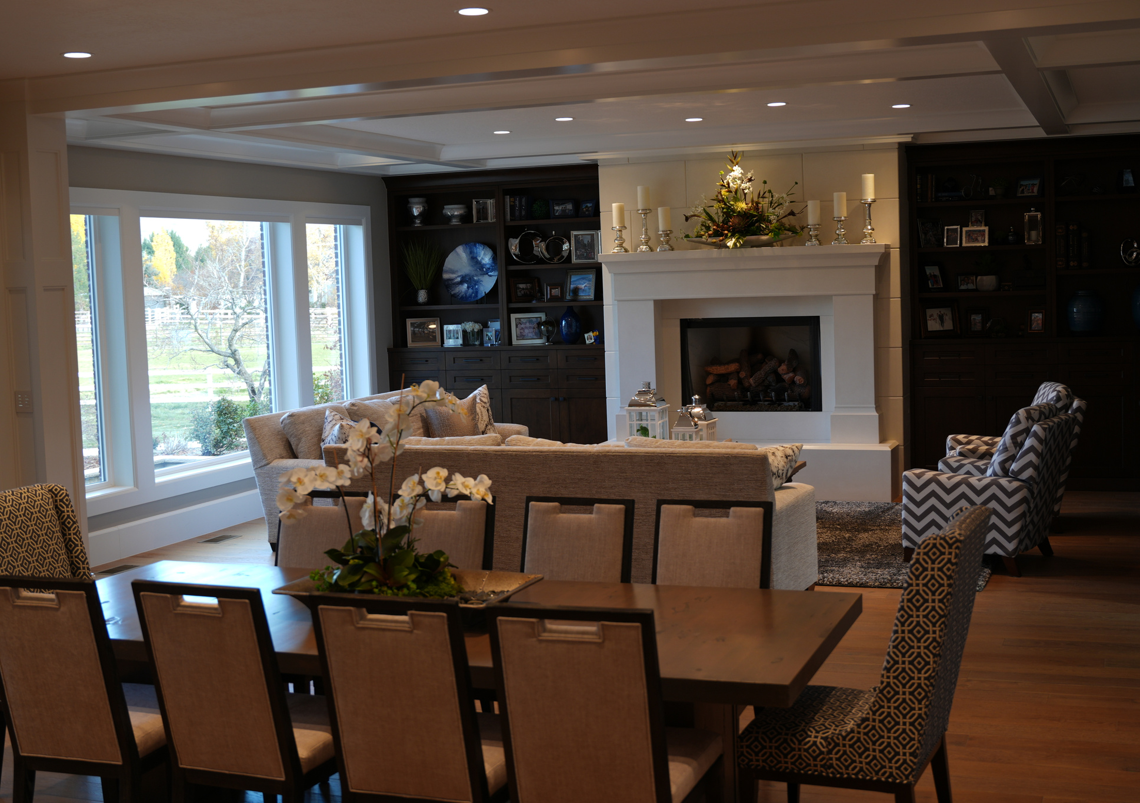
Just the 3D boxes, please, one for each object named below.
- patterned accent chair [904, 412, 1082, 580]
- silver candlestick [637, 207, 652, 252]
[{"bbox_3d":[2.458,0.489,8.354,0.820,0.910,0.740,2,6,33],"label":"patterned accent chair"},{"bbox_3d":[0.601,-1.401,11.774,0.120,0.352,0.120,0,5,21],"label":"silver candlestick"}]

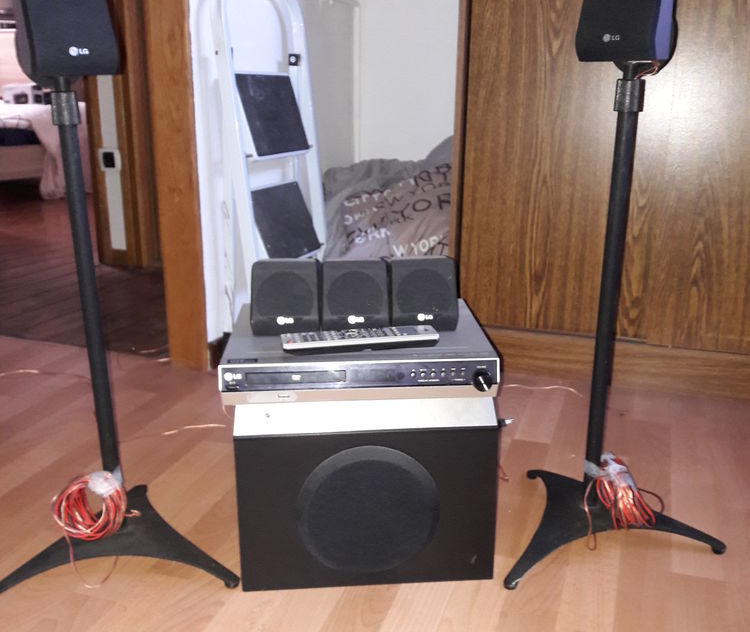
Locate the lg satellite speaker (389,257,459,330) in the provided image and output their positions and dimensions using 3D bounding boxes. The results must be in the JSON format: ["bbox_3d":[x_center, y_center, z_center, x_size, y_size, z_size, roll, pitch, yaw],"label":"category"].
[{"bbox_3d":[0.069,-0.038,1.186,0.098,0.101,0.083,-1,17,-2],"label":"lg satellite speaker"}]

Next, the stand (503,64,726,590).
[{"bbox_3d":[0.305,-0.016,1.169,0.344,0.700,0.302,-5,18,-14],"label":"stand"}]

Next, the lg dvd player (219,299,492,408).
[{"bbox_3d":[-0.026,0.048,1.183,0.362,0.060,0.292,-1,17,-3],"label":"lg dvd player"}]

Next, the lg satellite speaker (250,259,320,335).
[{"bbox_3d":[-0.129,-0.035,1.179,0.098,0.101,0.083,-1,17,-2],"label":"lg satellite speaker"}]

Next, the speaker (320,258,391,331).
[{"bbox_3d":[-0.029,-0.037,1.186,0.098,0.101,0.083,-1,17,-2],"label":"speaker"}]

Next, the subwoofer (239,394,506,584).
[{"bbox_3d":[-0.019,0.203,1.217,0.343,0.257,0.300,-2,17,-4],"label":"subwoofer"}]

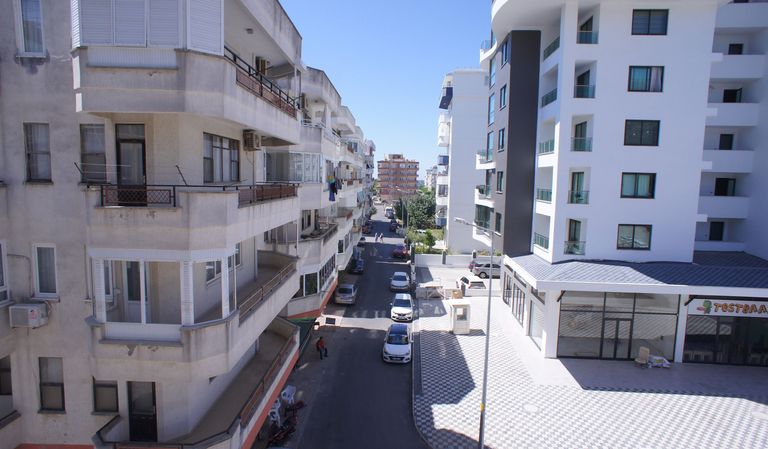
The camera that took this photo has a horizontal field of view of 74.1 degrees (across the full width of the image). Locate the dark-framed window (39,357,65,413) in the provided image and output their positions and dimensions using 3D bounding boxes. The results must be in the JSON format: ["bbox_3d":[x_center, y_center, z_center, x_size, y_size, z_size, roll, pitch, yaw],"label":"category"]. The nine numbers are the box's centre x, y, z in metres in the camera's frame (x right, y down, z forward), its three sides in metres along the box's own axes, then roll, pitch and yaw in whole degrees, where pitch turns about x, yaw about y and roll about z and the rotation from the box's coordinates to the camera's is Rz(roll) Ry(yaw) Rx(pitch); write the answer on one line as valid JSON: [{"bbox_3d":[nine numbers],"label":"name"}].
[{"bbox_3d":[-8.331,4.041,12.839,0.635,1.415,0.150,1,5,1],"label":"dark-framed window"}]

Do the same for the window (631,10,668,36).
[{"bbox_3d":[15.937,-12.066,30.412,2.075,1.453,0.150,1,5,2],"label":"window"}]

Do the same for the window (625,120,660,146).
[{"bbox_3d":[15.622,-5.495,30.799,2.040,1.560,0.200,2,5,3],"label":"window"}]

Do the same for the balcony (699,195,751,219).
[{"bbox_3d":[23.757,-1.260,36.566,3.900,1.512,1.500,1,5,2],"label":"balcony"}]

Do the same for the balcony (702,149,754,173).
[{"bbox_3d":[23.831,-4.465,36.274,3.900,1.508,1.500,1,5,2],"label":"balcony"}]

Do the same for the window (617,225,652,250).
[{"bbox_3d":[15.042,0.759,30.550,1.996,1.562,0.150,2,6,3],"label":"window"}]

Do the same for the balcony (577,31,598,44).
[{"bbox_3d":[12.228,-11.178,30.854,1.270,0.780,0.900,2,5,3],"label":"balcony"}]

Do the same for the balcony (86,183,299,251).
[{"bbox_3d":[-4.825,-0.545,15.595,2.770,1.330,9.800,1,5,1],"label":"balcony"}]

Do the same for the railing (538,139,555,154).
[{"bbox_3d":[10.533,-4.911,32.660,0.100,0.807,3.825,2,6,3],"label":"railing"}]

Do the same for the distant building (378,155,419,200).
[{"bbox_3d":[6.592,-21.881,241.499,19.090,21.294,15.000,1,5,0],"label":"distant building"}]

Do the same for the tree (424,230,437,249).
[{"bbox_3d":[7.122,2.249,77.484,1.740,2.681,1.740,1,5,0],"label":"tree"}]

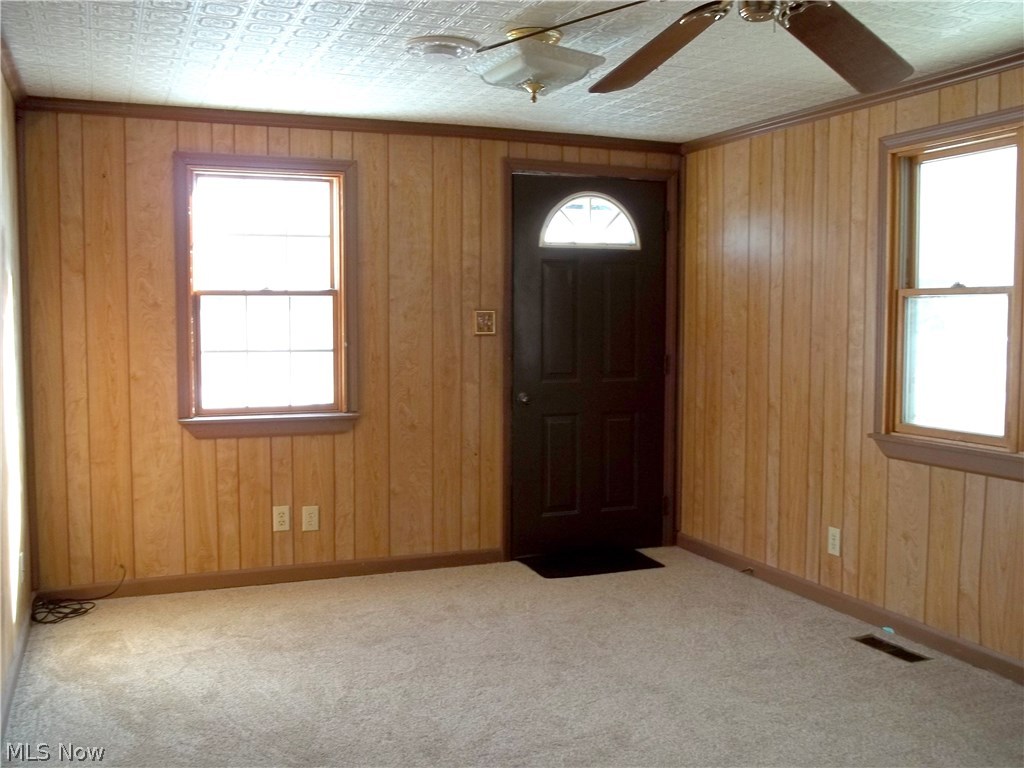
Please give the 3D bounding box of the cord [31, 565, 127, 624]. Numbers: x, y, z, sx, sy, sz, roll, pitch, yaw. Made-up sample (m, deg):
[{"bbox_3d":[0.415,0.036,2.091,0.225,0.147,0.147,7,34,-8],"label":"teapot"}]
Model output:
[{"bbox_3d":[-1.878,0.916,4.221,0.380,0.155,0.300,-2,5,-23],"label":"cord"}]

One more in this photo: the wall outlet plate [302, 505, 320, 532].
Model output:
[{"bbox_3d":[-0.975,0.655,4.752,0.077,0.121,0.010,-2,5,-23],"label":"wall outlet plate"}]

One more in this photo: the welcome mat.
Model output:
[{"bbox_3d":[0.425,0.942,5.145,0.690,0.012,0.385,-2,5,-23],"label":"welcome mat"}]

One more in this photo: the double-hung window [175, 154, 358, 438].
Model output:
[{"bbox_3d":[-1.137,-0.406,4.604,0.840,1.310,0.100,-2,5,-23],"label":"double-hung window"}]

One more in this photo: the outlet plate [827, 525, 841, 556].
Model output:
[{"bbox_3d":[1.438,0.706,4.369,0.010,0.120,0.074,-2,5,-23],"label":"outlet plate"}]

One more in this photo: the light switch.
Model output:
[{"bbox_3d":[-0.134,-0.314,5.029,0.113,0.119,0.014,-2,5,-23],"label":"light switch"}]

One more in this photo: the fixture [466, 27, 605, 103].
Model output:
[{"bbox_3d":[0.070,-1.052,3.245,0.360,0.215,0.360,-2,5,-23],"label":"fixture"}]

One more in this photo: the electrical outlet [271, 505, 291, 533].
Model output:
[{"bbox_3d":[-1.107,0.650,4.696,0.076,0.120,0.010,-2,5,-23],"label":"electrical outlet"}]

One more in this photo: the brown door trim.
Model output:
[{"bbox_3d":[0.445,-0.116,5.287,1.060,2.110,0.050,-2,5,-23],"label":"brown door trim"}]

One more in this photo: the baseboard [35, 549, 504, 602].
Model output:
[{"bbox_3d":[-1.077,0.927,4.725,2.235,0.075,0.018,-2,5,-23],"label":"baseboard"}]

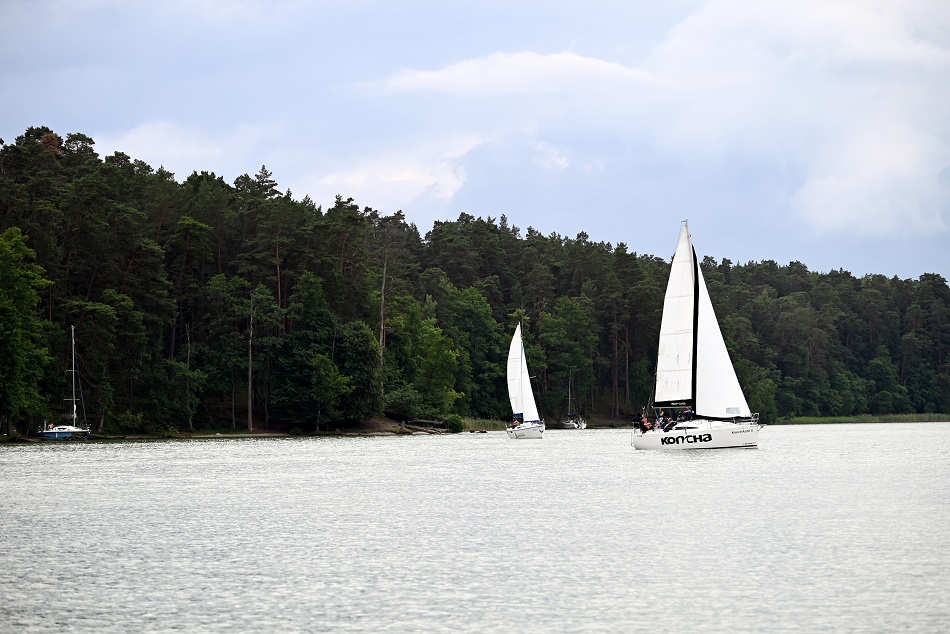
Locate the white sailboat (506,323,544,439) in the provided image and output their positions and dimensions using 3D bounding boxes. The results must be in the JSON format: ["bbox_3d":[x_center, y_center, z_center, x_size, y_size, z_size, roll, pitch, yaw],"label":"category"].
[{"bbox_3d":[4.697,5.654,262.000,2.700,10.300,7.500,-2,-1,-23],"label":"white sailboat"}]

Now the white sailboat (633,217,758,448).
[{"bbox_3d":[13.155,1.118,174.000,9.500,13.400,3.200,-2,2,44],"label":"white sailboat"}]

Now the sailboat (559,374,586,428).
[{"bbox_3d":[15.257,13.134,465.000,2.500,9.100,7.200,1,-2,-25],"label":"sailboat"}]

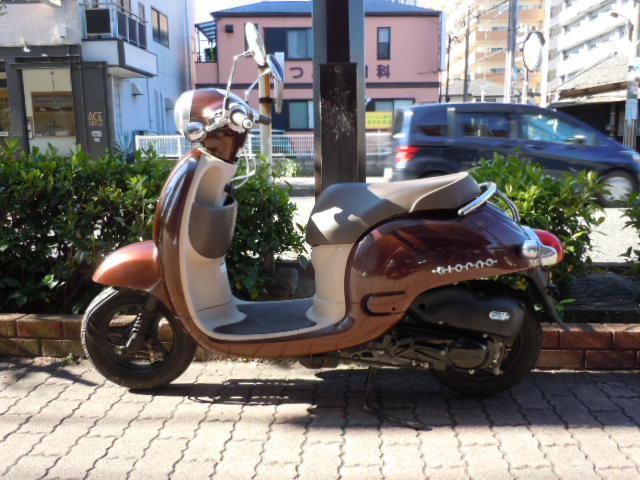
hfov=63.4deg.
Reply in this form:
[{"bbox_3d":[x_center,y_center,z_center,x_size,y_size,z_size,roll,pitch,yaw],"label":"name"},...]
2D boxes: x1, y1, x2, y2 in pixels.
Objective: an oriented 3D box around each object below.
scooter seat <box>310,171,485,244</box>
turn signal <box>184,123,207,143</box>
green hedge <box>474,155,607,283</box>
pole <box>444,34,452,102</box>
[{"bbox_3d":[0.218,-0.096,1.580,0.520,0.215,0.280,0,13,5],"label":"scooter seat"},{"bbox_3d":[-0.337,-0.291,1.400,0.058,0.055,0.058,-1,13,2],"label":"turn signal"},{"bbox_3d":[1.034,-0.085,2.520,0.680,0.690,0.620,0,9,5],"label":"green hedge"},{"bbox_3d":[8.329,-8.868,33.673,0.280,8.570,0.280,0,9,5],"label":"pole"}]

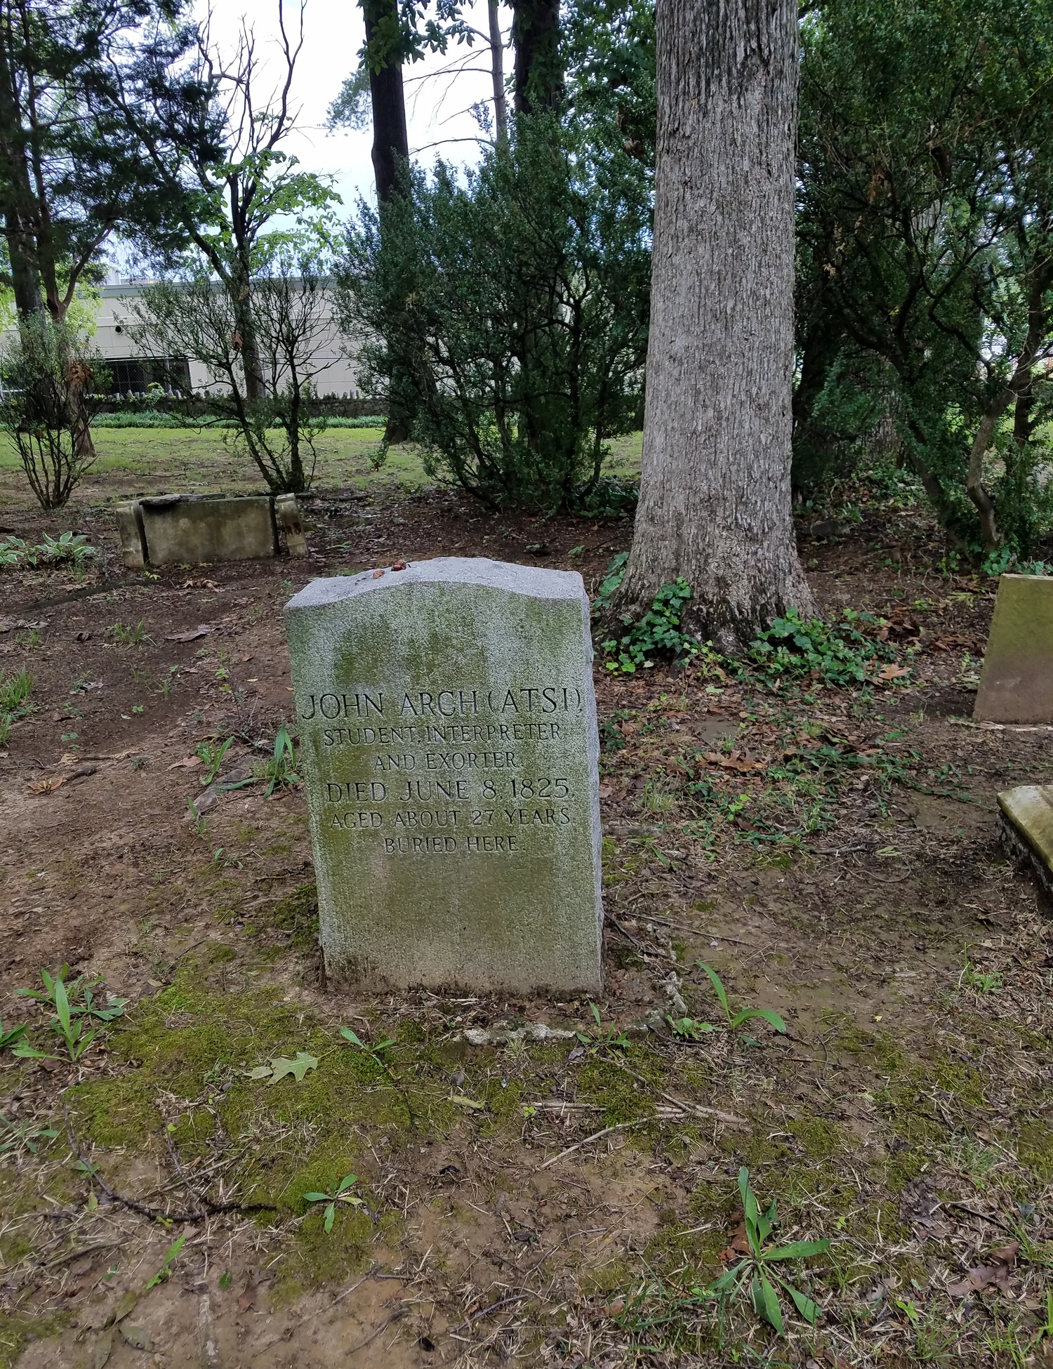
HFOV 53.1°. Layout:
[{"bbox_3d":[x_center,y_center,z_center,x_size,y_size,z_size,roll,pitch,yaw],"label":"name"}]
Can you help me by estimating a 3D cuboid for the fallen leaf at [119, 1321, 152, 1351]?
[{"bbox_3d":[-0.627,1.042,1.691,0.078,0.012,0.033,9,19,32],"label":"fallen leaf"}]

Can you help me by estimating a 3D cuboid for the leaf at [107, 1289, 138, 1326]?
[{"bbox_3d":[-0.623,0.959,1.627,0.034,0.014,0.080,10,20,30],"label":"leaf"}]

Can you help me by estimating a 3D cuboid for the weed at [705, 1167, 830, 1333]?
[{"bbox_3d":[0.407,0.957,1.795,0.200,0.095,0.250,-1,16,0],"label":"weed"}]

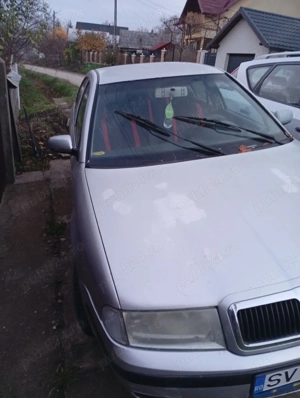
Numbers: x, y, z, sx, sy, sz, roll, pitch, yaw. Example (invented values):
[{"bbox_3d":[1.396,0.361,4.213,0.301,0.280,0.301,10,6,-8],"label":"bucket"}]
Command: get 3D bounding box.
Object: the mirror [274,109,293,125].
[{"bbox_3d":[1.060,-0.634,2.451,0.195,0.120,0.120,-9,27,-10],"label":"mirror"}]

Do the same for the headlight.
[{"bbox_3d":[0.091,0.465,1.158,0.376,0.170,0.115,-4,27,-1],"label":"headlight"}]

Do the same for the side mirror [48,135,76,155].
[{"bbox_3d":[-0.611,-0.367,2.145,0.195,0.120,0.120,-9,27,-10],"label":"side mirror"}]

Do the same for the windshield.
[{"bbox_3d":[0.218,-0.601,2.275,1.428,0.140,0.910,-9,56,-10],"label":"windshield"}]

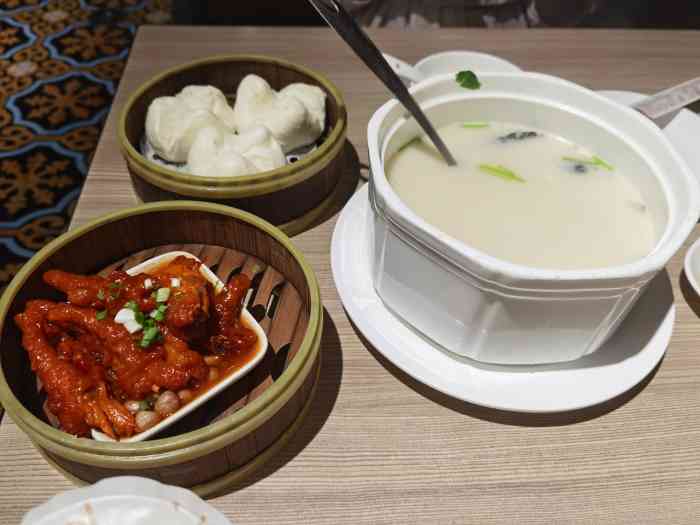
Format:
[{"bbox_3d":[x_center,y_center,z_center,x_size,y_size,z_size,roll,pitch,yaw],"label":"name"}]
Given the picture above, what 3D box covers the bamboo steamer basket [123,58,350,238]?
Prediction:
[{"bbox_3d":[-0.090,-0.096,0.449,0.175,0.060,0.175,1,49,0],"label":"bamboo steamer basket"}]

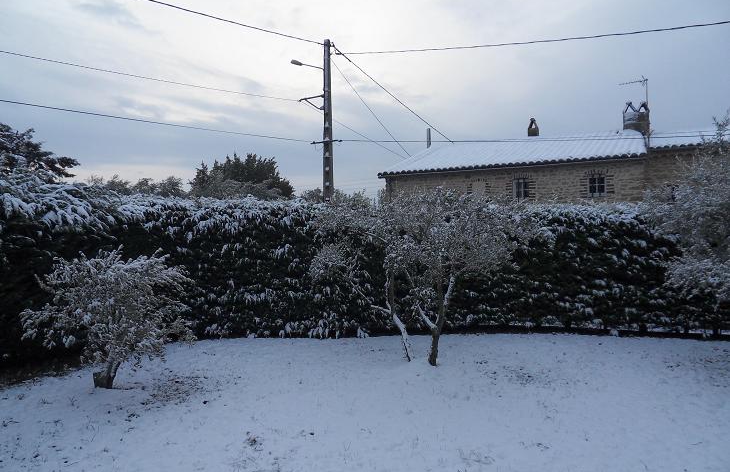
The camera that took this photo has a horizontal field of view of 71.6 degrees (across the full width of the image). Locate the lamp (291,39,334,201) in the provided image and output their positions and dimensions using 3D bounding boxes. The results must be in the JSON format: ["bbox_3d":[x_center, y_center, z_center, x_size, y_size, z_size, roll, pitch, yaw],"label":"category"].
[{"bbox_3d":[-1.872,-2.565,18.110,1.550,8.950,0.420,-1,-1,22],"label":"lamp"}]

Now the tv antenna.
[{"bbox_3d":[10.925,-5.919,20.733,1.300,1.320,0.420,-1,-1,28],"label":"tv antenna"}]

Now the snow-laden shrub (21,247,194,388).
[{"bbox_3d":[-2.848,0.902,5.603,1.750,1.580,1.600,1,-1,-27],"label":"snow-laden shrub"}]

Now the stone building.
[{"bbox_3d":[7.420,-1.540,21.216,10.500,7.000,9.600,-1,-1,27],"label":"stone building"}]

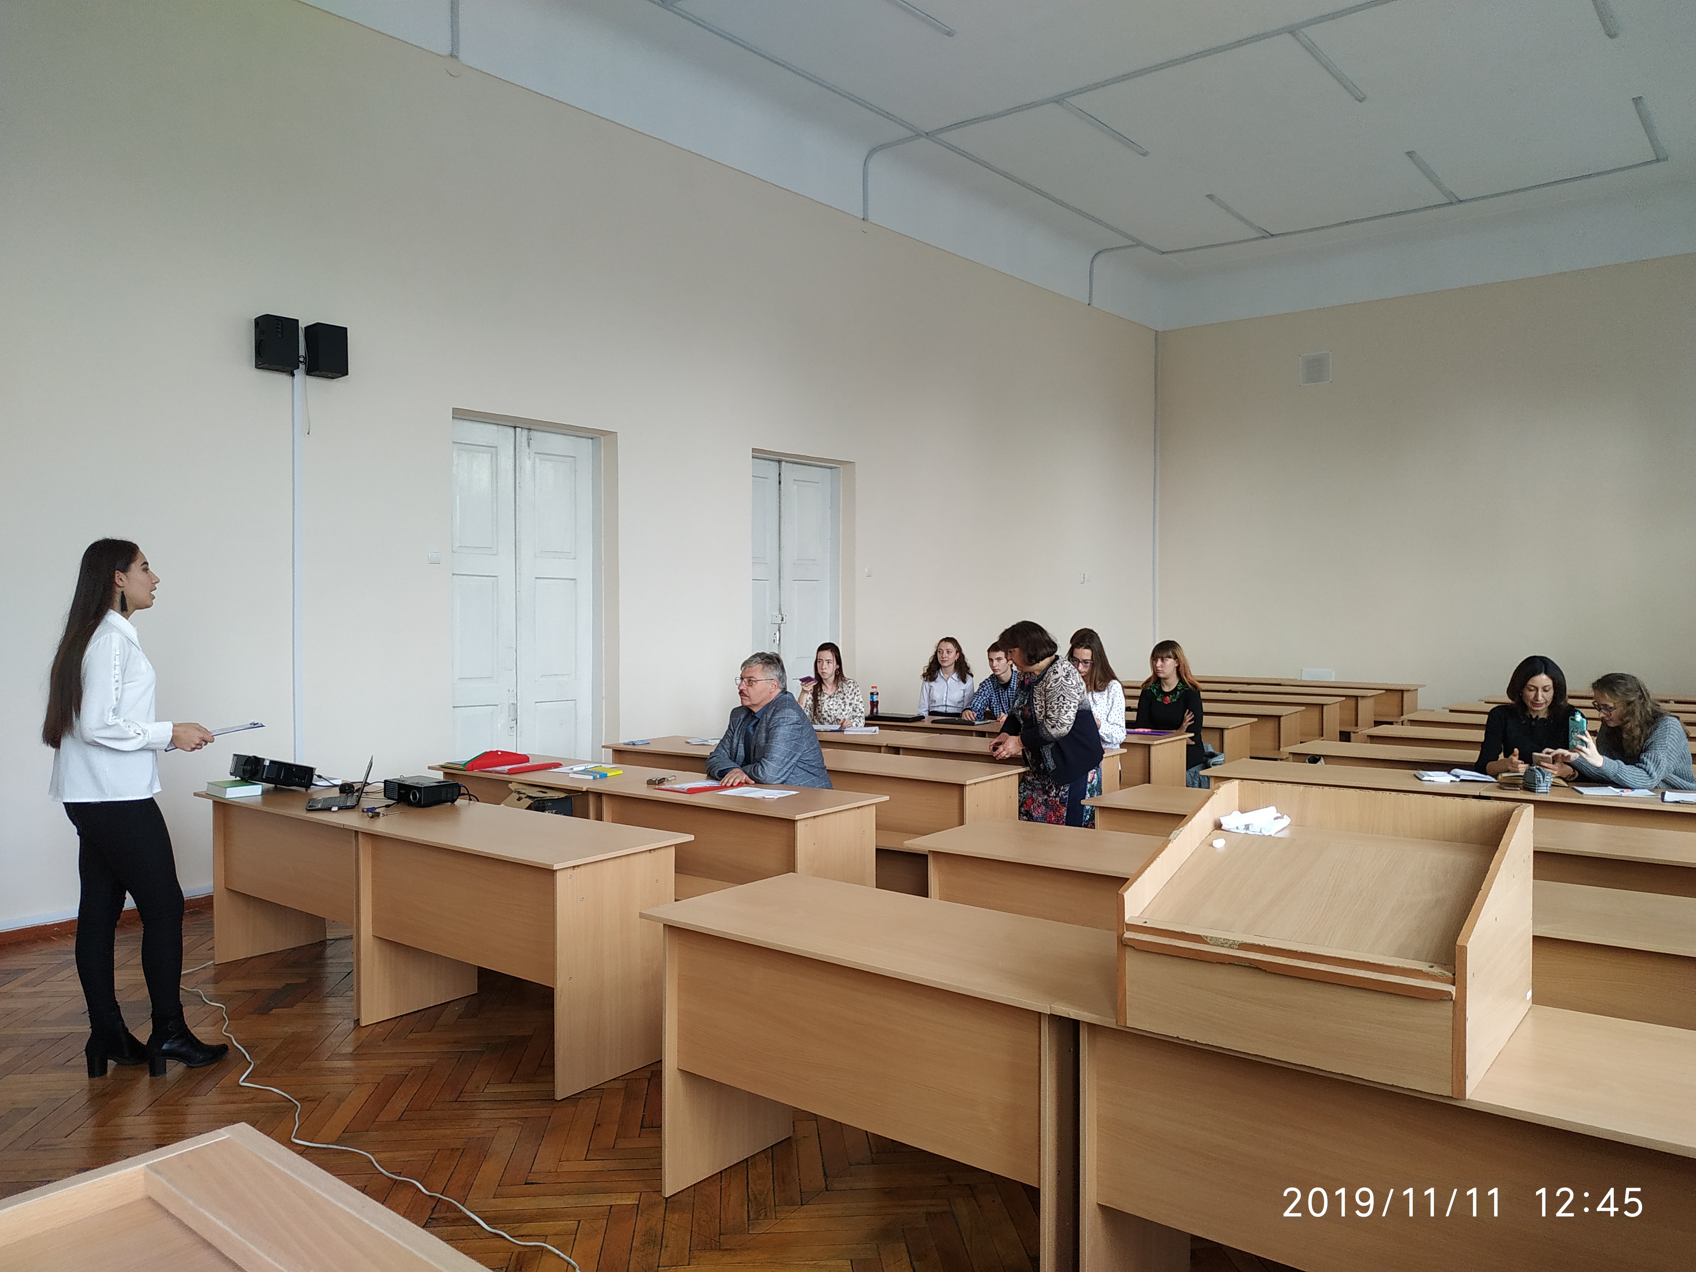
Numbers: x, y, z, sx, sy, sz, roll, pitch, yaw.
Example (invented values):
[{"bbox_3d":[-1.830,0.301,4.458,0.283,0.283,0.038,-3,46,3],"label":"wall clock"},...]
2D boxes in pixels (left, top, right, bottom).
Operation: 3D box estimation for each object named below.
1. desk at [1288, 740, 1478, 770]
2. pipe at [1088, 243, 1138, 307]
[{"bbox_3d":[3.058,0.996,6.325,1.229,0.731,0.597,1,2,38],"label":"desk"},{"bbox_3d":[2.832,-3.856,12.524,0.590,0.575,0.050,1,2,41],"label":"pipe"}]

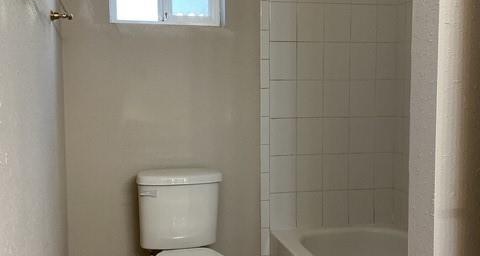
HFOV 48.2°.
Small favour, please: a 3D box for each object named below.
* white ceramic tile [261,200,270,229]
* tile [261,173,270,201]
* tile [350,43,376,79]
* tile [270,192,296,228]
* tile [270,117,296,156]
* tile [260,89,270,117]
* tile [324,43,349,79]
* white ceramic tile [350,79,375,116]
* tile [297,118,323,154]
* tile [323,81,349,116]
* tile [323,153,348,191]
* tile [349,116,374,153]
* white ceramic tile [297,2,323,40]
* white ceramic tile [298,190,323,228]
[{"bbox_3d":[0.137,0.470,2.905,0.046,0.150,0.010,-2,6,-14],"label":"white ceramic tile"},{"bbox_3d":[0.138,0.319,2.927,0.055,0.152,0.010,-1,5,-12],"label":"tile"},{"bbox_3d":[0.679,-0.369,2.952,0.151,0.202,0.009,-1,5,-13],"label":"tile"},{"bbox_3d":[0.235,0.449,2.923,0.151,0.195,0.009,-1,5,-13],"label":"tile"},{"bbox_3d":[0.234,0.052,2.898,0.151,0.203,0.010,-2,6,-13],"label":"tile"},{"bbox_3d":[0.134,-0.135,2.845,0.046,0.150,0.010,-2,6,-14],"label":"tile"},{"bbox_3d":[0.524,-0.363,2.895,0.150,0.201,0.010,-2,6,-13],"label":"tile"},{"bbox_3d":[0.682,-0.165,2.982,0.151,0.203,0.010,-2,6,-13],"label":"white ceramic tile"},{"bbox_3d":[0.380,0.043,2.934,0.152,0.203,0.010,-2,6,-13],"label":"tile"},{"bbox_3d":[0.533,-0.161,2.947,0.151,0.203,0.010,-2,6,-13],"label":"tile"},{"bbox_3d":[0.534,0.248,2.980,0.152,0.203,0.010,-2,6,-14],"label":"tile"},{"bbox_3d":[0.682,0.039,2.990,0.151,0.202,0.009,-1,5,-13],"label":"tile"},{"bbox_3d":[0.374,-0.562,2.841,0.150,0.201,0.010,-2,6,-13],"label":"white ceramic tile"},{"bbox_3d":[0.379,0.450,2.938,0.150,0.201,0.010,-2,6,-13],"label":"white ceramic tile"}]

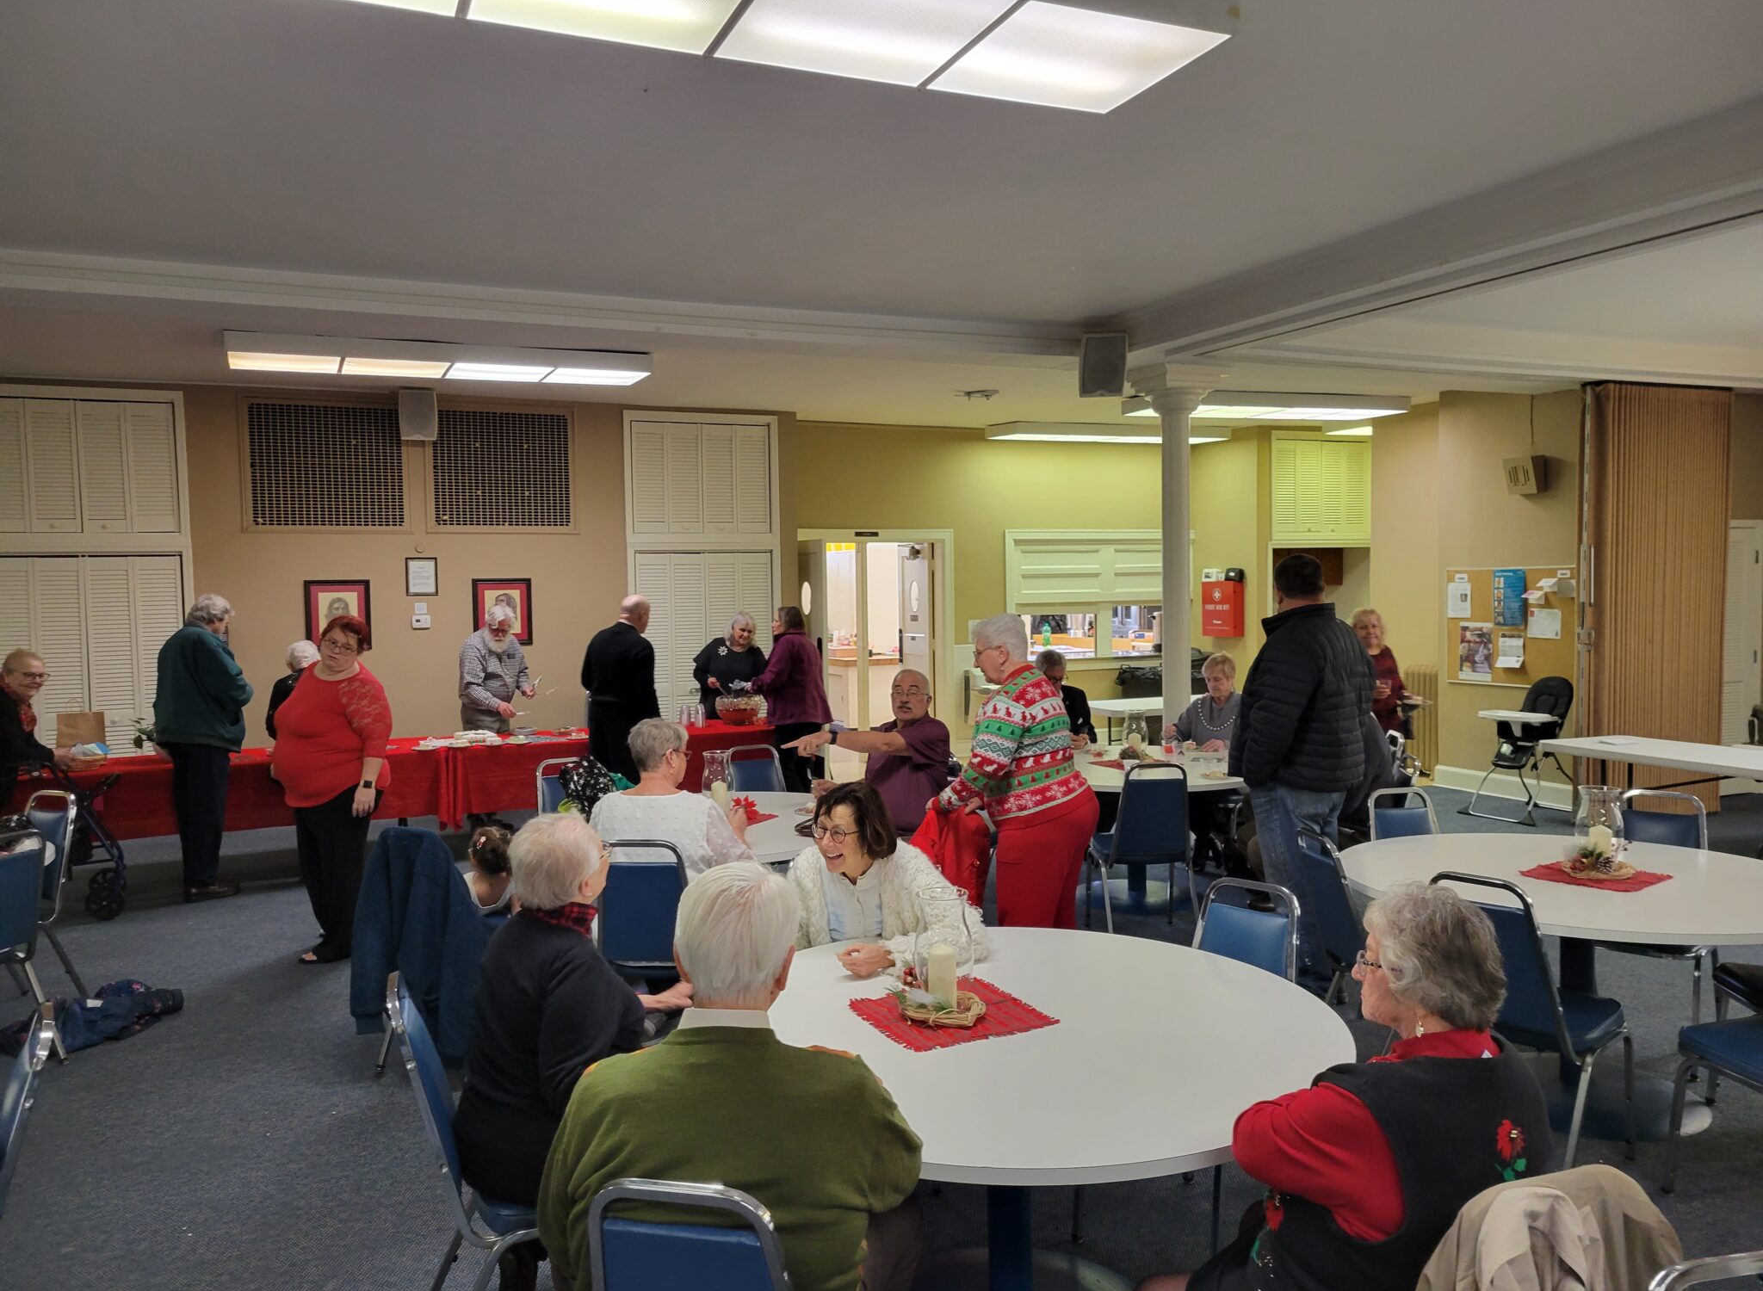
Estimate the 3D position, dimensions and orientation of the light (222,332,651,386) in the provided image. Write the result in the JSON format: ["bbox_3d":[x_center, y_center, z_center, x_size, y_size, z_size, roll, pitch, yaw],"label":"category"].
[{"bbox_3d":[-2.716,-1.765,8.255,2.440,0.125,0.610,-2,3,-23],"label":"light"}]

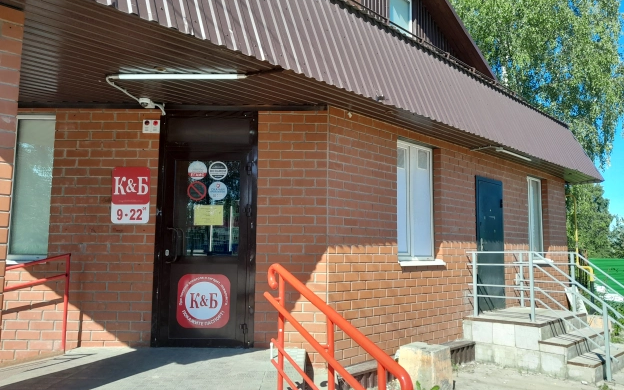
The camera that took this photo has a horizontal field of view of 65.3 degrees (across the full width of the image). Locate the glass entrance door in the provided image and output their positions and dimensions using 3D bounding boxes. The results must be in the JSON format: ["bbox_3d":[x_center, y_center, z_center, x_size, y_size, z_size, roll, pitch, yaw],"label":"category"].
[{"bbox_3d":[-1.116,0.545,5.125,0.995,2.070,0.080,0,-6,0],"label":"glass entrance door"}]

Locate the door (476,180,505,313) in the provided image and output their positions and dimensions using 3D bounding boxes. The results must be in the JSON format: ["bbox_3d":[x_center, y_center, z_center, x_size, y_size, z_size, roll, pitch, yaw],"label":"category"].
[{"bbox_3d":[2.896,0.790,7.846,0.080,2.119,0.980,-6,-9,45],"label":"door"}]

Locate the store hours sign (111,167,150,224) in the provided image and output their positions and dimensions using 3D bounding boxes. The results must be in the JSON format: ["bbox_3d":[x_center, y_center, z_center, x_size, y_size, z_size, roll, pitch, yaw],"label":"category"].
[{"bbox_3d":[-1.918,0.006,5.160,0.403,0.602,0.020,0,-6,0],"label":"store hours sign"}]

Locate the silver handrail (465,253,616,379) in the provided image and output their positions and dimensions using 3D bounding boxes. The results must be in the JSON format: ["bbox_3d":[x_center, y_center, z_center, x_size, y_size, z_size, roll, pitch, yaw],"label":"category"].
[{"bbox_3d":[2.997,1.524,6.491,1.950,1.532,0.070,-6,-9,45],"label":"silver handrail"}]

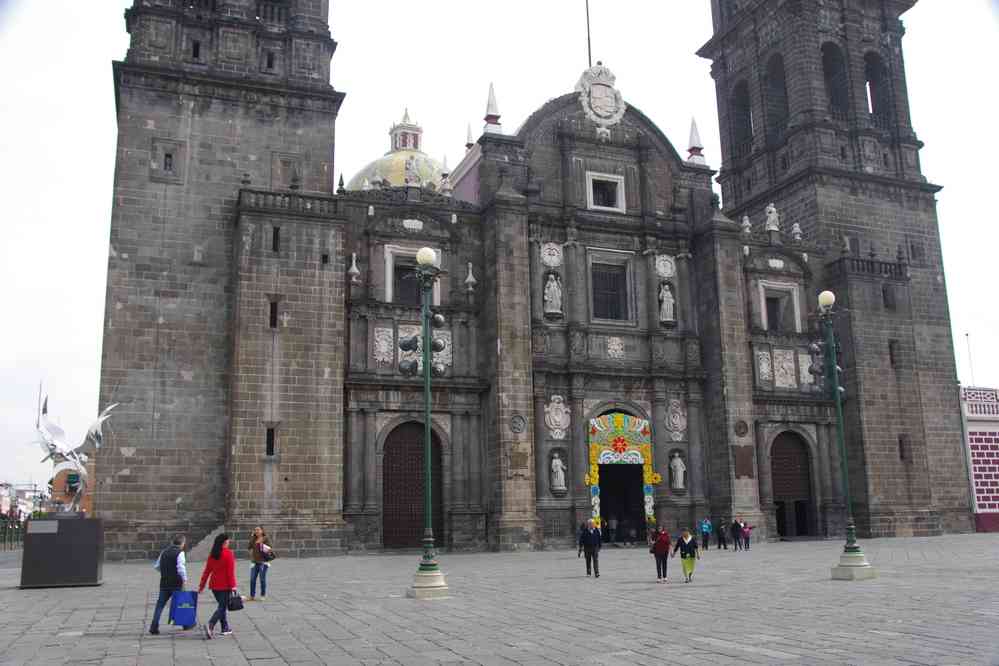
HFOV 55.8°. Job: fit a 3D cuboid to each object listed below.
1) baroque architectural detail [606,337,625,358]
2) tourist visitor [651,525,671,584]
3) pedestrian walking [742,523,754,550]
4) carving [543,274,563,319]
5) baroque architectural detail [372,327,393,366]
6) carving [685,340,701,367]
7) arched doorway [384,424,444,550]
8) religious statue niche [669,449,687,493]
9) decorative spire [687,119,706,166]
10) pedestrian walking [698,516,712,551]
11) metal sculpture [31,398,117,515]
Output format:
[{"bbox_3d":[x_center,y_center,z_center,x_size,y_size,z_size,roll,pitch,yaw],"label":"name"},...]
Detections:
[{"bbox_3d":[8.245,1.063,66.767,1.171,1.491,0.200,3,-12,-20],"label":"baroque architectural detail"},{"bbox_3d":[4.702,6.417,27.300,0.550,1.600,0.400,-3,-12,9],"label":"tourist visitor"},{"bbox_3d":[13.393,11.001,51.000,0.550,1.480,0.400,1,-12,-9],"label":"pedestrian walking"},{"bbox_3d":[3.344,-2.409,62.415,1.411,3.098,0.800,4,-12,-23],"label":"carving"},{"bbox_3d":[-7.471,0.940,61.052,1.179,2.400,0.250,3,-12,-20],"label":"baroque architectural detail"},{"bbox_3d":[11.868,1.260,57.939,0.870,1.545,0.200,3,-13,-22],"label":"carving"},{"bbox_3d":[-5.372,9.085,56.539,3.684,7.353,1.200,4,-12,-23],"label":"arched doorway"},{"bbox_3d":[11.827,9.404,63.708,1.324,2.981,0.800,4,-12,-23],"label":"religious statue niche"},{"bbox_3d":[15.370,-14.980,73.596,1.000,3.478,1.000,3,-12,-20],"label":"decorative spire"},{"bbox_3d":[11.078,10.849,50.959,0.580,1.680,0.400,-3,-12,12],"label":"pedestrian walking"},{"bbox_3d":[-13.353,3.876,29.770,2.158,3.463,1.800,4,-12,-23],"label":"metal sculpture"}]

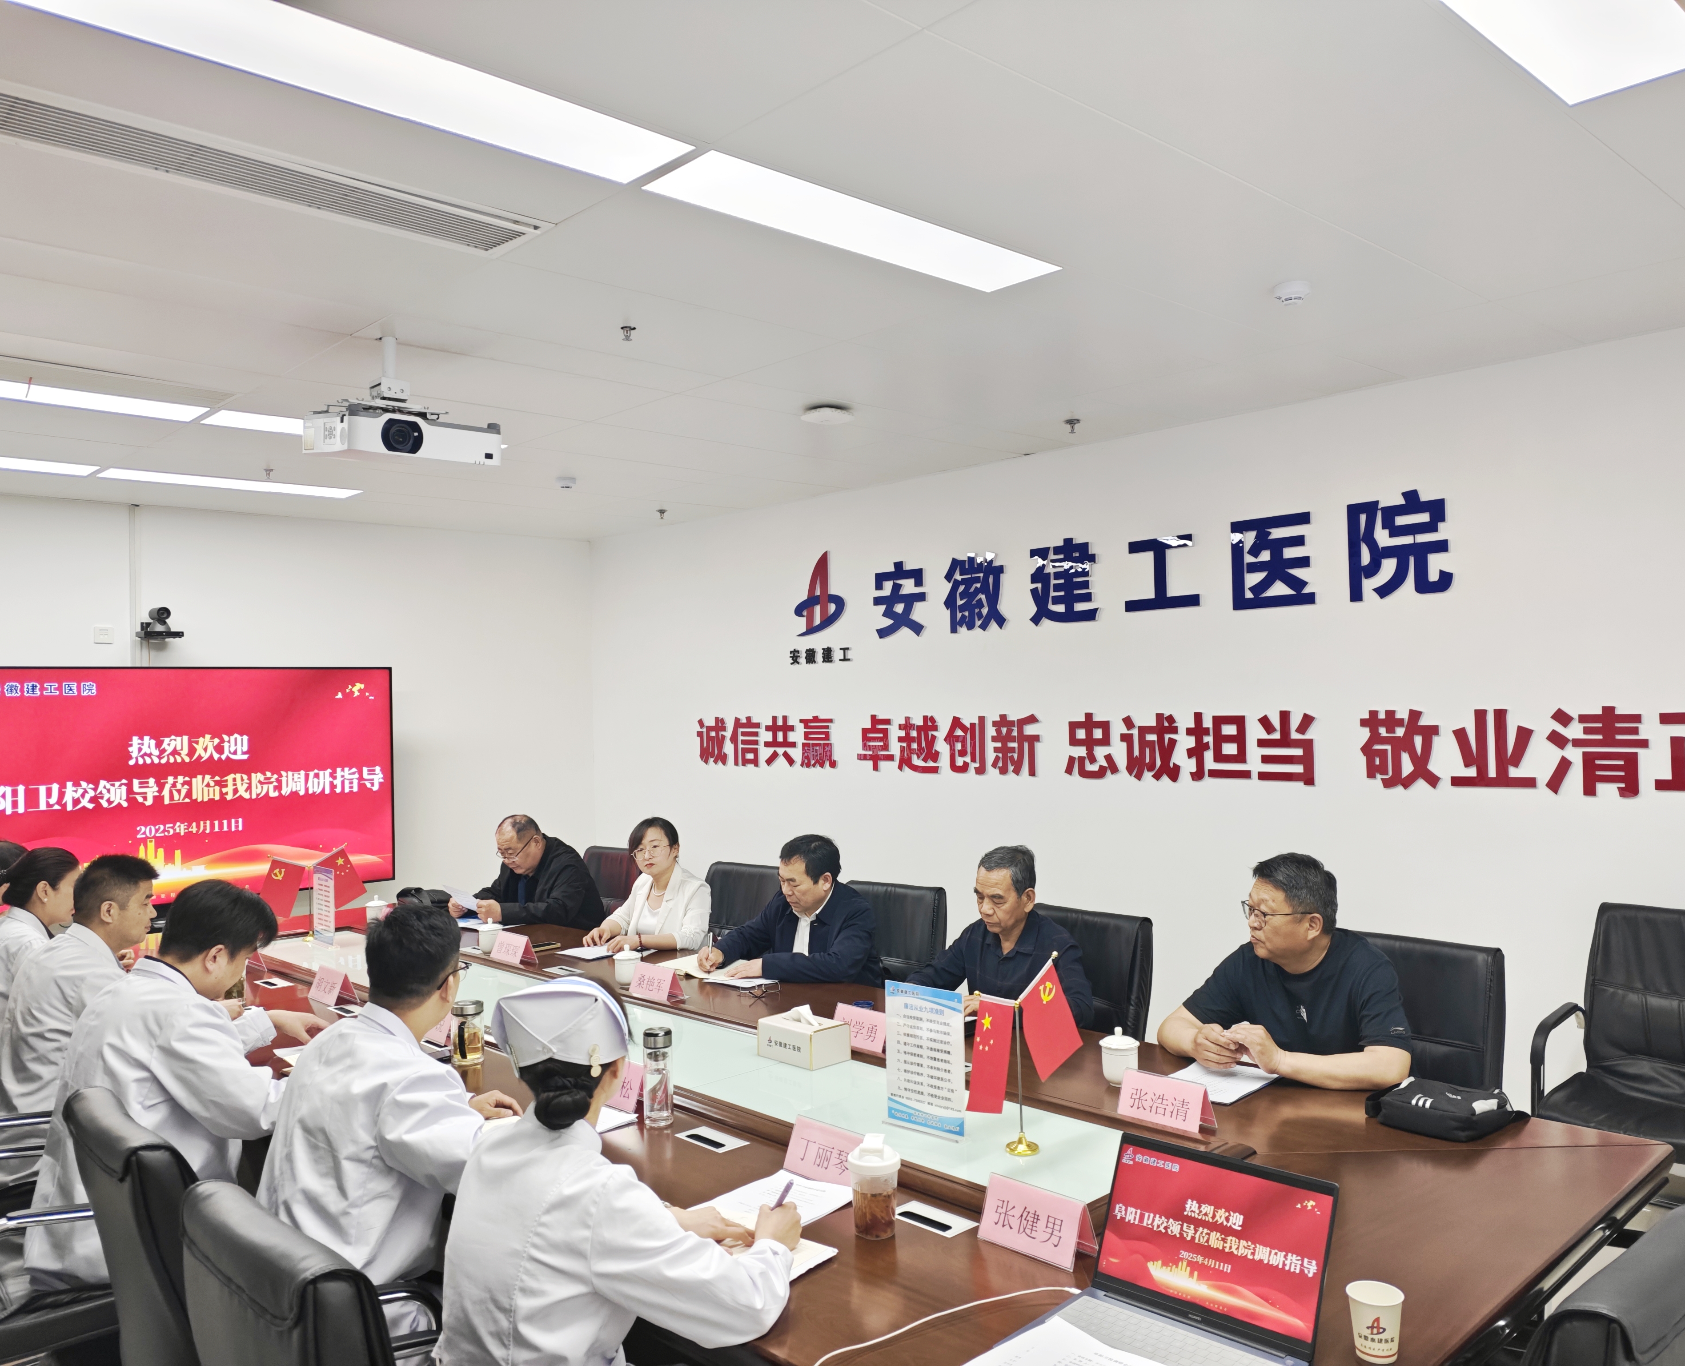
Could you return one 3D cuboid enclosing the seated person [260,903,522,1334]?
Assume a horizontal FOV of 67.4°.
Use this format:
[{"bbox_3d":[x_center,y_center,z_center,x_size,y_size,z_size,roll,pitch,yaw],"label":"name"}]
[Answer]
[{"bbox_3d":[-0.808,1.087,2.474,0.540,1.310,0.760,-2,-1,32],"label":"seated person"}]

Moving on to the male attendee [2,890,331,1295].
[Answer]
[{"bbox_3d":[-1.594,1.129,3.061,0.620,1.240,0.860,-2,-1,41],"label":"male attendee"}]

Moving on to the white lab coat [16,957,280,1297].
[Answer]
[{"bbox_3d":[-1.655,1.025,3.008,0.600,0.670,0.700,-2,-1,39],"label":"white lab coat"}]

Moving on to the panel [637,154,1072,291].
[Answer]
[{"bbox_3d":[0.073,-1.115,3.087,1.190,0.040,0.270,-1,-1,-43],"label":"panel"}]

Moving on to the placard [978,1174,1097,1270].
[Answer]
[{"bbox_3d":[0.342,0.935,2.206,0.080,0.103,0.200,-1,-1,-41],"label":"placard"}]

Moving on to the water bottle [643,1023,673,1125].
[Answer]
[{"bbox_3d":[-0.425,0.906,2.905,0.066,0.212,0.066,-1,0,0],"label":"water bottle"}]

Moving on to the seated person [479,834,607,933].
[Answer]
[{"bbox_3d":[-1.487,1.200,5.916,0.750,1.200,0.580,-1,-1,-43],"label":"seated person"}]

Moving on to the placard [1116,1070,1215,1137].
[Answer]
[{"bbox_3d":[0.708,0.910,2.768,0.068,0.095,0.198,-1,-1,-43],"label":"placard"}]

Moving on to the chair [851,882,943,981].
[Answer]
[{"bbox_3d":[0.049,1.248,4.659,0.620,0.965,0.560,-1,-1,-43],"label":"chair"}]

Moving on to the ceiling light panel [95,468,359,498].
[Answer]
[{"bbox_3d":[-3.008,-0.977,6.248,1.180,0.030,0.260,-1,-1,-43],"label":"ceiling light panel"}]

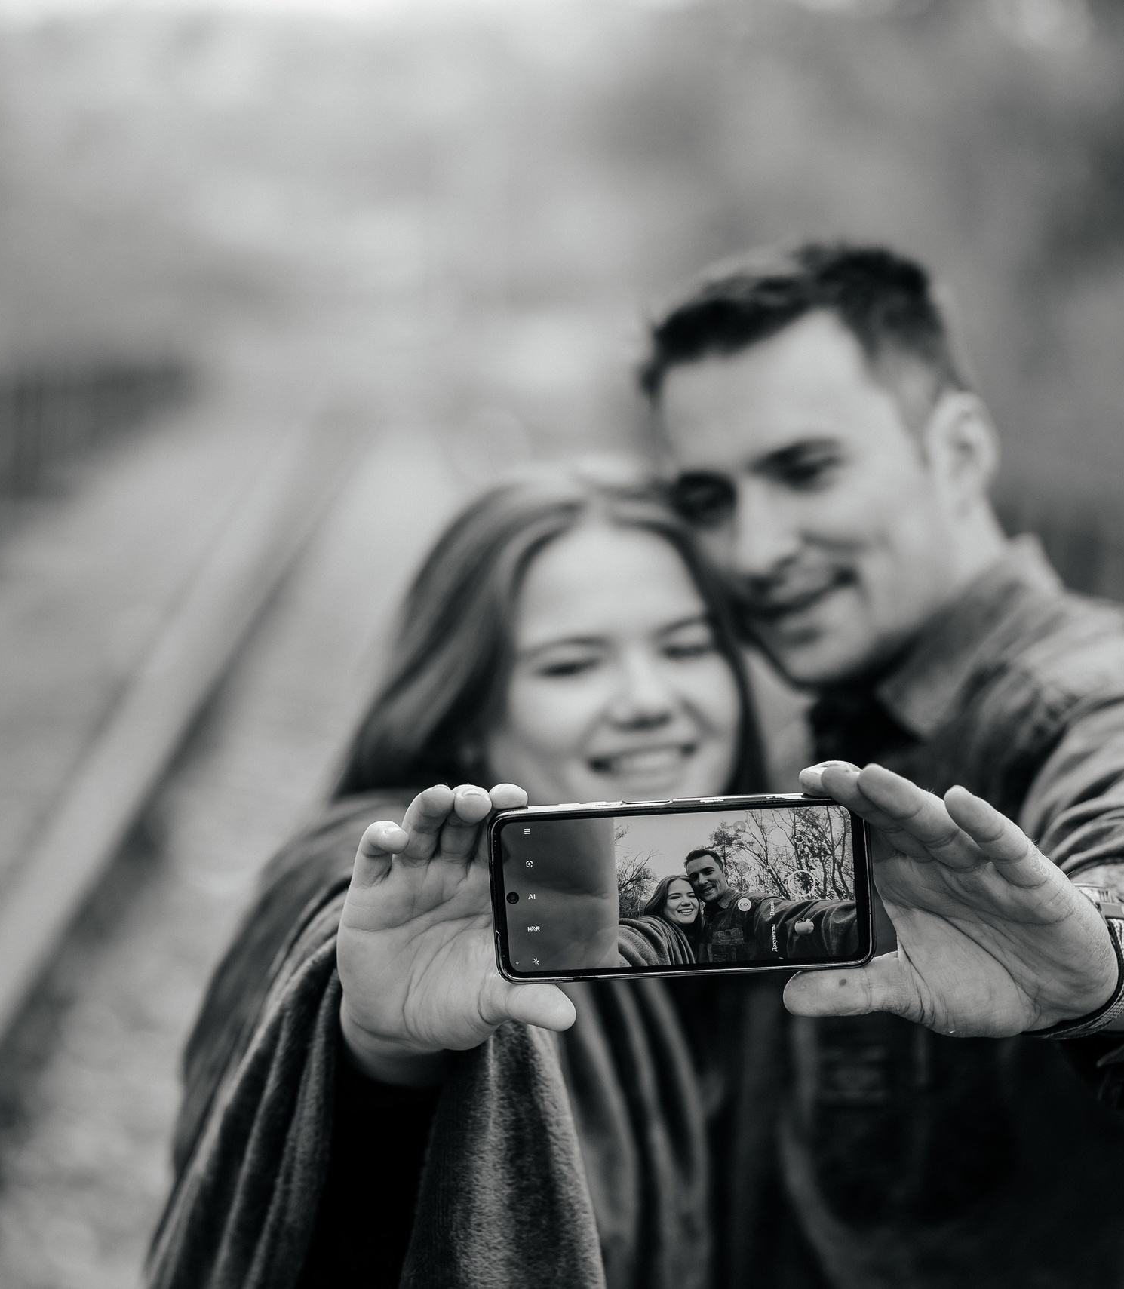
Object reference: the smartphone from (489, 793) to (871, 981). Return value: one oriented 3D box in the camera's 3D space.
[{"bbox_3d":[0.052,0.107,2.008,0.166,0.078,0.009,-3,14,3],"label":"smartphone"}]

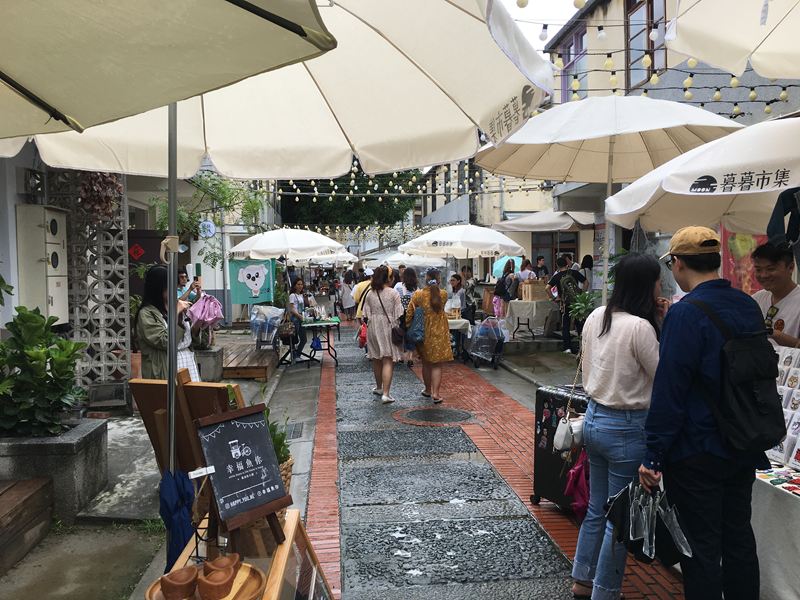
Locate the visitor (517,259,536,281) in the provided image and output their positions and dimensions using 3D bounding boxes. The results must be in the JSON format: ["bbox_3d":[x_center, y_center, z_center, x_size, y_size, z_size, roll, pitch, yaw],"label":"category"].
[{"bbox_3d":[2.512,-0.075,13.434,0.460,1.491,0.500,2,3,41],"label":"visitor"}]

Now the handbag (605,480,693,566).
[{"bbox_3d":[1.071,0.967,2.900,0.350,0.360,0.170,1,3,18],"label":"handbag"}]

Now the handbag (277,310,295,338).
[{"bbox_3d":[-1.913,0.409,11.200,0.300,0.440,0.180,0,3,-6],"label":"handbag"}]

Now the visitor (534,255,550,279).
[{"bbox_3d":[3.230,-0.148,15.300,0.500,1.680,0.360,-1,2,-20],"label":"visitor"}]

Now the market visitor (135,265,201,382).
[{"bbox_3d":[-1.804,0.504,5.200,0.500,1.540,0.480,0,2,-7],"label":"market visitor"}]

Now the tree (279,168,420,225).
[{"bbox_3d":[-2.261,-3.476,30.000,6.800,7.600,6.000,0,2,0],"label":"tree"}]

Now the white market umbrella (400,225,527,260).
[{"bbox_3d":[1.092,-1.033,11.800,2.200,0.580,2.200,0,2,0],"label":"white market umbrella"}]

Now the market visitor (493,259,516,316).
[{"bbox_3d":[2.162,-0.044,13.800,0.500,1.580,0.450,2,3,41],"label":"market visitor"}]

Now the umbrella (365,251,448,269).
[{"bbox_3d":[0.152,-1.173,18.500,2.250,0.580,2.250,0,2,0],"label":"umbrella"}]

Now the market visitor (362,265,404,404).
[{"bbox_3d":[-0.184,0.394,8.137,0.480,1.636,0.460,0,3,3],"label":"market visitor"}]

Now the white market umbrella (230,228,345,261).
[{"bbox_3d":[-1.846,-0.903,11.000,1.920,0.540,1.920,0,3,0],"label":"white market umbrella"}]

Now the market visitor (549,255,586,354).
[{"bbox_3d":[2.999,0.091,12.000,0.620,1.700,0.500,0,2,-12],"label":"market visitor"}]

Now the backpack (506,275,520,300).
[{"bbox_3d":[2.219,-0.244,13.100,0.200,0.460,0.280,-2,3,-37],"label":"backpack"}]

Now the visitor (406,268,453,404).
[{"bbox_3d":[0.358,0.420,8.086,0.520,1.585,0.450,0,3,3],"label":"visitor"}]

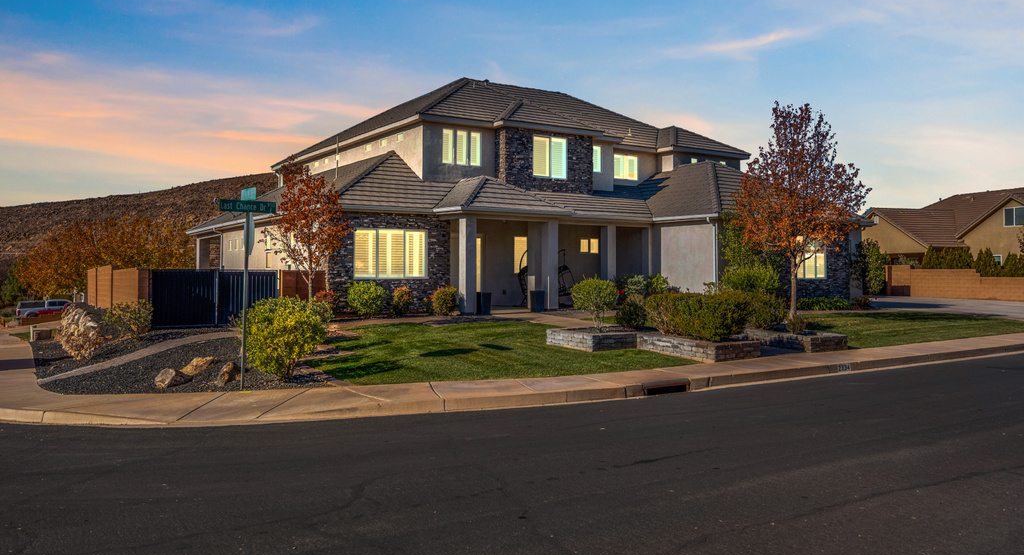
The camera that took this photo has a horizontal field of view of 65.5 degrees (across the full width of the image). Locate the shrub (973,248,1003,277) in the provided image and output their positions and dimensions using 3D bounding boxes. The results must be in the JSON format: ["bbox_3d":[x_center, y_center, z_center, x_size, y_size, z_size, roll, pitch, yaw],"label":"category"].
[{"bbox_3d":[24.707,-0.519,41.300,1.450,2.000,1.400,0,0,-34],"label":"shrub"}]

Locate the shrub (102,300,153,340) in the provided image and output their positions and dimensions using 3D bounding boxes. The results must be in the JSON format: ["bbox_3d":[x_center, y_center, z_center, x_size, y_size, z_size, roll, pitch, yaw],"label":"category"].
[{"bbox_3d":[-9.896,1.120,20.500,1.290,1.060,1.290,0,0,-34],"label":"shrub"}]

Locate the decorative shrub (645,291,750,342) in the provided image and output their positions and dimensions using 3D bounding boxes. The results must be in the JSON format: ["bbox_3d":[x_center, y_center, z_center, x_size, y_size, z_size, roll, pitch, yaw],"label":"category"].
[{"bbox_3d":[4.000,0.830,17.250,1.400,1.060,2.050,0,0,-35],"label":"decorative shrub"}]

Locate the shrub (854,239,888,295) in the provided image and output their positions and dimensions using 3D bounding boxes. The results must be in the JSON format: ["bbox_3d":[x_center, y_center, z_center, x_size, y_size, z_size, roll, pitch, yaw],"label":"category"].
[{"bbox_3d":[15.350,-0.370,34.000,1.500,2.600,1.500,0,0,-35],"label":"shrub"}]

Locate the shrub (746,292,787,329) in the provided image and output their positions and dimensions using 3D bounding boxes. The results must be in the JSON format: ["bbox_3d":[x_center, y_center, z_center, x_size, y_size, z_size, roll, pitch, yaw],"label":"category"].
[{"bbox_3d":[6.360,0.850,20.000,1.100,0.930,1.100,0,0,-35],"label":"shrub"}]

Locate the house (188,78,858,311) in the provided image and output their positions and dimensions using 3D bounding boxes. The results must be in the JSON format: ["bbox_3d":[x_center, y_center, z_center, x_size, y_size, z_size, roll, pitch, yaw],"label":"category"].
[{"bbox_3d":[0.022,-3.742,34.883,22.600,9.900,20.600,0,0,-34],"label":"house"}]

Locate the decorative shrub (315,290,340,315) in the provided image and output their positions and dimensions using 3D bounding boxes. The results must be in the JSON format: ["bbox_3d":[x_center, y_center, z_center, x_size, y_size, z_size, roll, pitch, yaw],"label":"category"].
[{"bbox_3d":[-5.444,0.767,23.500,0.770,0.770,0.770,0,0,-34],"label":"decorative shrub"}]

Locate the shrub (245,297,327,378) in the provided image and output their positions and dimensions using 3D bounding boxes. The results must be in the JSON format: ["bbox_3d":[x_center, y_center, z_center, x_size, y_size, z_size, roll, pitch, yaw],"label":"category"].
[{"bbox_3d":[-3.924,1.040,13.800,1.420,1.420,1.420,0,0,-34],"label":"shrub"}]

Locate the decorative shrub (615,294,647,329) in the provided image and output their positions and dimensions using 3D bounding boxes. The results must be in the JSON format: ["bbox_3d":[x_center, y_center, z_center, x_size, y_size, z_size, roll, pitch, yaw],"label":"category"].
[{"bbox_3d":[2.916,0.837,19.600,0.790,0.940,0.790,0,0,0],"label":"decorative shrub"}]

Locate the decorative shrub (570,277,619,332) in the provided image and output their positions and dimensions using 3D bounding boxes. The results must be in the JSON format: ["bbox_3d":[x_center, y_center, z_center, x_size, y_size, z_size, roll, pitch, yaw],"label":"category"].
[{"bbox_3d":[1.958,0.664,18.900,1.140,1.280,1.140,0,0,0],"label":"decorative shrub"}]

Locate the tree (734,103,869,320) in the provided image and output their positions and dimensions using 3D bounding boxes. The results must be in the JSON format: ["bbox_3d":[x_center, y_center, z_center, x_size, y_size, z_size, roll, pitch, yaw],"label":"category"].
[{"bbox_3d":[9.305,-2.121,25.600,4.310,7.010,4.310,0,0,-34],"label":"tree"}]

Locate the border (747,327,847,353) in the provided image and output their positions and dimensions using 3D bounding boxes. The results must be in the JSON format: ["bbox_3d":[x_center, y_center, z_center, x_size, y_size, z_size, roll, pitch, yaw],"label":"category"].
[{"bbox_3d":[6.737,1.508,19.422,1.300,0.420,2.300,0,0,-34],"label":"border"}]

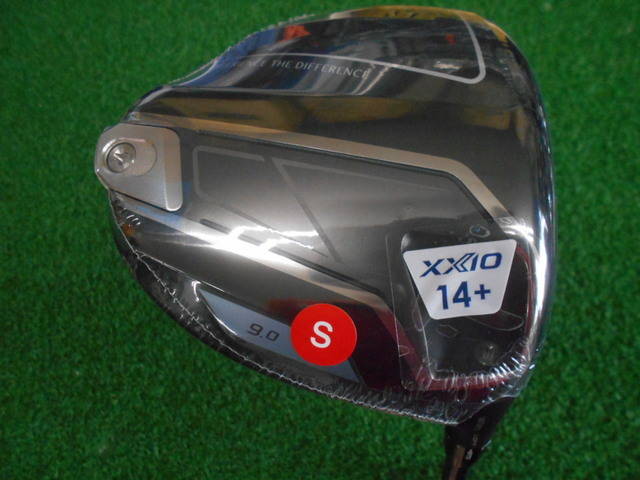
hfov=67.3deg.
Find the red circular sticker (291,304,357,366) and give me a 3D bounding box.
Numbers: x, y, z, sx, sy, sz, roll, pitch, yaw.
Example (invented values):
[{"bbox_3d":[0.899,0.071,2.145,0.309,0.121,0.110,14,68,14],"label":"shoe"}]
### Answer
[{"bbox_3d":[0.001,0.025,0.124,0.017,0.017,0.001,7,7,1],"label":"red circular sticker"}]

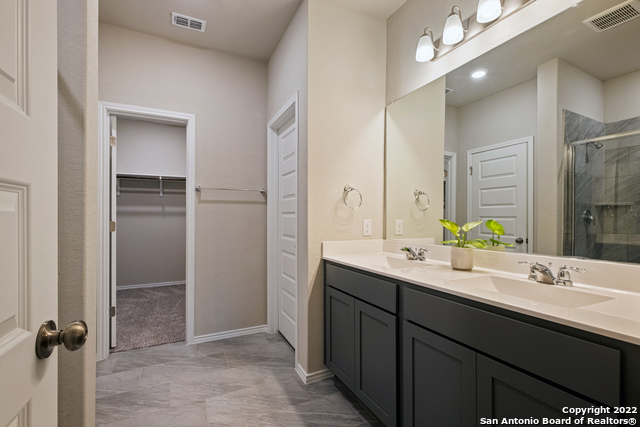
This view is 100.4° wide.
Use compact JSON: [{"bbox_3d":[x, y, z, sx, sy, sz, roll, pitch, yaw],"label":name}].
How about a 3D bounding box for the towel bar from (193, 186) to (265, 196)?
[{"bbox_3d":[-0.836,-0.221,2.538,0.628,0.045,0.075,0,-1,-24],"label":"towel bar"}]

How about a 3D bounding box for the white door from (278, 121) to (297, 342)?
[{"bbox_3d":[-0.244,0.175,2.393,0.037,2.020,0.710,0,-1,-27],"label":"white door"}]

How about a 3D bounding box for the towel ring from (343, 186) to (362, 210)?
[{"bbox_3d":[0.237,-0.112,1.944,0.155,0.168,0.080,0,-1,-25],"label":"towel ring"}]

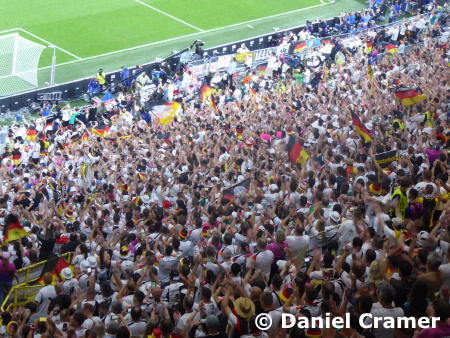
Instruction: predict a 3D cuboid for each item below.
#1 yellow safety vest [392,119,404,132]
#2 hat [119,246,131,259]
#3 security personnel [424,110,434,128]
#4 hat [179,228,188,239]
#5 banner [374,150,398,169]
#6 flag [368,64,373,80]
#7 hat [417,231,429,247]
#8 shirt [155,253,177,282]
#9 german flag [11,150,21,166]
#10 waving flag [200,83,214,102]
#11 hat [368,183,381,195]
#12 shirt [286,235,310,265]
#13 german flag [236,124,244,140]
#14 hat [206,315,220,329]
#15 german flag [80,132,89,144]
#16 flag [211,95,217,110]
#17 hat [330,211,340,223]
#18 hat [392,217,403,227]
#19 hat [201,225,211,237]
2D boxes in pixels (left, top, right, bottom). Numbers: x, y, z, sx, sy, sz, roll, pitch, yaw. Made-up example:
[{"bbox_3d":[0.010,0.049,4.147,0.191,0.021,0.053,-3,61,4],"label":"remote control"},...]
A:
[{"bbox_3d":[5.612,-1.375,48.384,0.300,0.600,0.450,27,29,33],"label":"yellow safety vest"},{"bbox_3d":[-2.237,1.859,33.300,0.230,0.190,0.260,3,25,-17],"label":"hat"},{"bbox_3d":[7.555,-1.559,55.868,0.520,1.780,0.350,5,25,-12],"label":"security personnel"},{"bbox_3d":[-1.008,1.578,36.605,0.230,0.150,0.240,-12,32,-40],"label":"hat"},{"bbox_3d":[3.833,-0.225,35.500,0.580,0.420,0.080,2,26,-18],"label":"banner"},{"bbox_3d":[6.984,-4.632,71.797,0.270,0.800,0.150,10,24,0],"label":"flag"},{"bbox_3d":[3.250,1.139,24.517,0.260,0.170,0.270,-12,32,-40],"label":"hat"},{"bbox_3d":[-1.238,2.120,32.200,0.450,0.640,0.260,2,26,-18],"label":"shirt"},{"bbox_3d":[-9.222,-0.485,66.000,0.450,0.780,0.200,3,26,-17],"label":"german flag"},{"bbox_3d":[-0.825,-3.606,70.500,0.660,0.900,0.300,10,24,0],"label":"waving flag"},{"bbox_3d":[3.398,0.443,34.000,0.280,0.170,0.280,8,25,-4],"label":"hat"},{"bbox_3d":[1.533,1.658,31.201,0.510,0.700,0.300,6,25,-9],"label":"shirt"},{"bbox_3d":[0.519,-1.223,50.119,0.270,0.550,0.150,10,24,0],"label":"german flag"},{"bbox_3d":[-0.169,2.232,21.932,0.190,0.160,0.240,-6,29,-32],"label":"hat"},{"bbox_3d":[-5.871,-1.274,62.500,0.360,0.480,0.150,10,24,0],"label":"german flag"},{"bbox_3d":[-0.535,-3.094,69.594,0.270,0.800,0.150,10,24,0],"label":"flag"},{"bbox_3d":[2.389,1.027,32.336,0.260,0.160,0.260,15,28,-19],"label":"hat"},{"bbox_3d":[3.251,0.989,28.188,0.250,0.150,0.190,23,27,27],"label":"hat"},{"bbox_3d":[-0.463,1.471,35.500,0.250,0.180,0.250,-11,32,-39],"label":"hat"}]

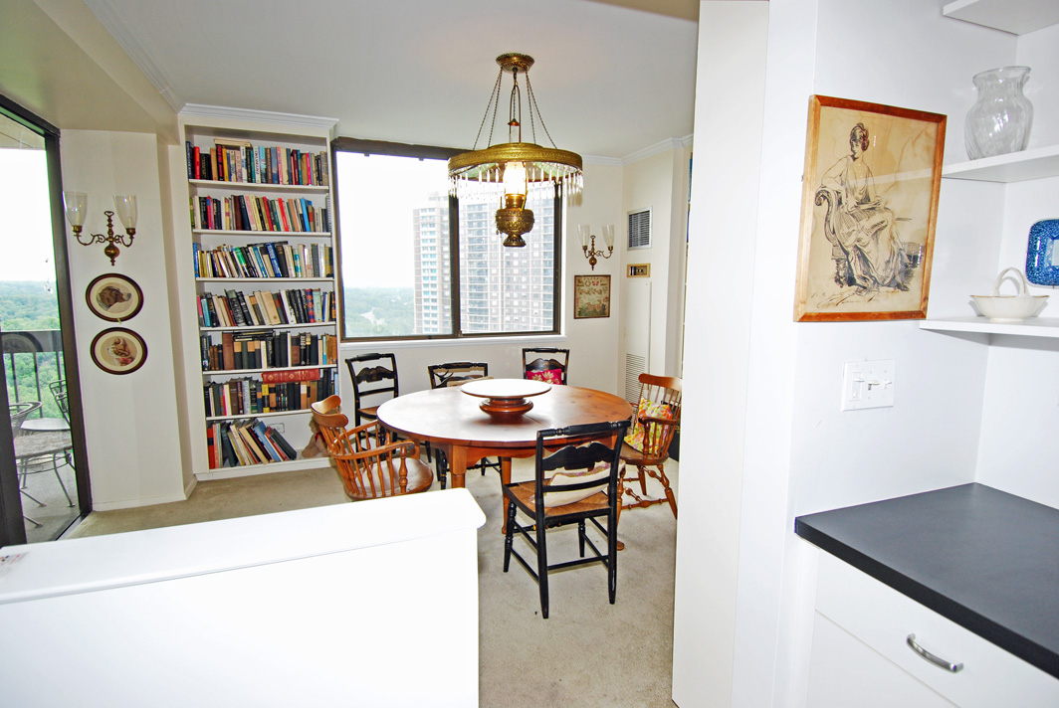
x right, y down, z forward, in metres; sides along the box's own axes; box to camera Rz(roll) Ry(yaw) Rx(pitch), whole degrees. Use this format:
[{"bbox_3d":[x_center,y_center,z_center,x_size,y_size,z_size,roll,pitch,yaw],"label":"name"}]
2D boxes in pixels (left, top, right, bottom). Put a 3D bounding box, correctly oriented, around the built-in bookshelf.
[{"bbox_3d":[-1.970,-0.403,4.019,1.040,2.620,0.330,-2,7,-19],"label":"built-in bookshelf"}]

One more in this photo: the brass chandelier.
[{"bbox_3d":[-0.076,-1.031,2.741,0.695,0.930,0.695,0,7,0],"label":"brass chandelier"}]

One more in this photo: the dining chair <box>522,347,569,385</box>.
[{"bbox_3d":[0.104,0.382,4.310,0.440,0.810,0.520,1,7,9],"label":"dining chair"}]

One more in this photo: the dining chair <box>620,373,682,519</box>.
[{"bbox_3d":[0.640,0.572,3.331,0.570,0.850,0.560,-2,7,-14],"label":"dining chair"}]

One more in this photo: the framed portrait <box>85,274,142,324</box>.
[{"bbox_3d":[-2.381,-0.321,3.048,0.277,0.281,0.024,-3,7,-20],"label":"framed portrait"}]

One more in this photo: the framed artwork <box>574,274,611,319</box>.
[{"bbox_3d":[0.572,-0.512,4.785,0.366,0.389,0.024,-3,7,-20],"label":"framed artwork"}]

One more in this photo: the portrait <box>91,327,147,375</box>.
[{"bbox_3d":[-2.383,-0.014,3.085,0.277,0.279,0.024,-3,7,-20],"label":"portrait"}]

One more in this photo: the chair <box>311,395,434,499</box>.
[{"bbox_3d":[-0.781,0.652,2.676,0.570,0.850,0.560,-4,8,-27],"label":"chair"}]

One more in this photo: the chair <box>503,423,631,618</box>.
[{"bbox_3d":[0.142,0.630,2.265,0.440,0.806,0.525,-2,7,-19],"label":"chair"}]

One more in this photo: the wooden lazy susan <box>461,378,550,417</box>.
[{"bbox_3d":[-0.126,0.245,2.787,0.485,0.140,0.485,-2,7,-19],"label":"wooden lazy susan"}]

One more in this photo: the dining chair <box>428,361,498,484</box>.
[{"bbox_3d":[-0.437,0.530,3.699,0.450,0.845,0.490,-2,7,-19],"label":"dining chair"}]

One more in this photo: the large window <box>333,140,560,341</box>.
[{"bbox_3d":[-0.628,-0.951,4.631,1.980,1.640,0.100,-2,7,-19],"label":"large window"}]

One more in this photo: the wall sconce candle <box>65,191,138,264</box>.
[{"bbox_3d":[-2.341,-0.682,2.939,0.357,0.382,0.174,-3,7,-20],"label":"wall sconce candle"}]

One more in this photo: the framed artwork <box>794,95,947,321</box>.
[{"bbox_3d":[0.745,-0.302,1.159,0.400,0.462,0.025,-2,7,-19],"label":"framed artwork"}]

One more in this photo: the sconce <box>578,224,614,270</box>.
[{"bbox_3d":[0.628,-1.008,5.074,0.376,0.416,0.180,-2,7,-19],"label":"sconce"}]

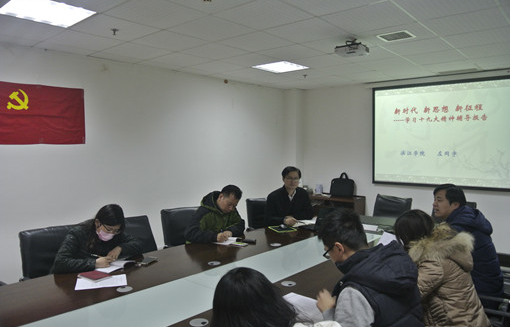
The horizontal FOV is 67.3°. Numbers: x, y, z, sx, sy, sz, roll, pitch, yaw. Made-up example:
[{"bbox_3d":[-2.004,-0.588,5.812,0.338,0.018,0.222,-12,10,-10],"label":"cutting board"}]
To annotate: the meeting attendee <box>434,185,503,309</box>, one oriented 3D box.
[{"bbox_3d":[1.371,0.813,2.649,0.720,1.330,0.560,1,3,21],"label":"meeting attendee"}]

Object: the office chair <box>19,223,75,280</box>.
[{"bbox_3d":[-1.430,1.003,2.922,0.560,0.960,0.620,-3,5,-43],"label":"office chair"}]

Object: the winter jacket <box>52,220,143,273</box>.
[{"bbox_3d":[-1.203,0.735,2.870,0.660,0.600,0.700,3,5,43],"label":"winter jacket"}]

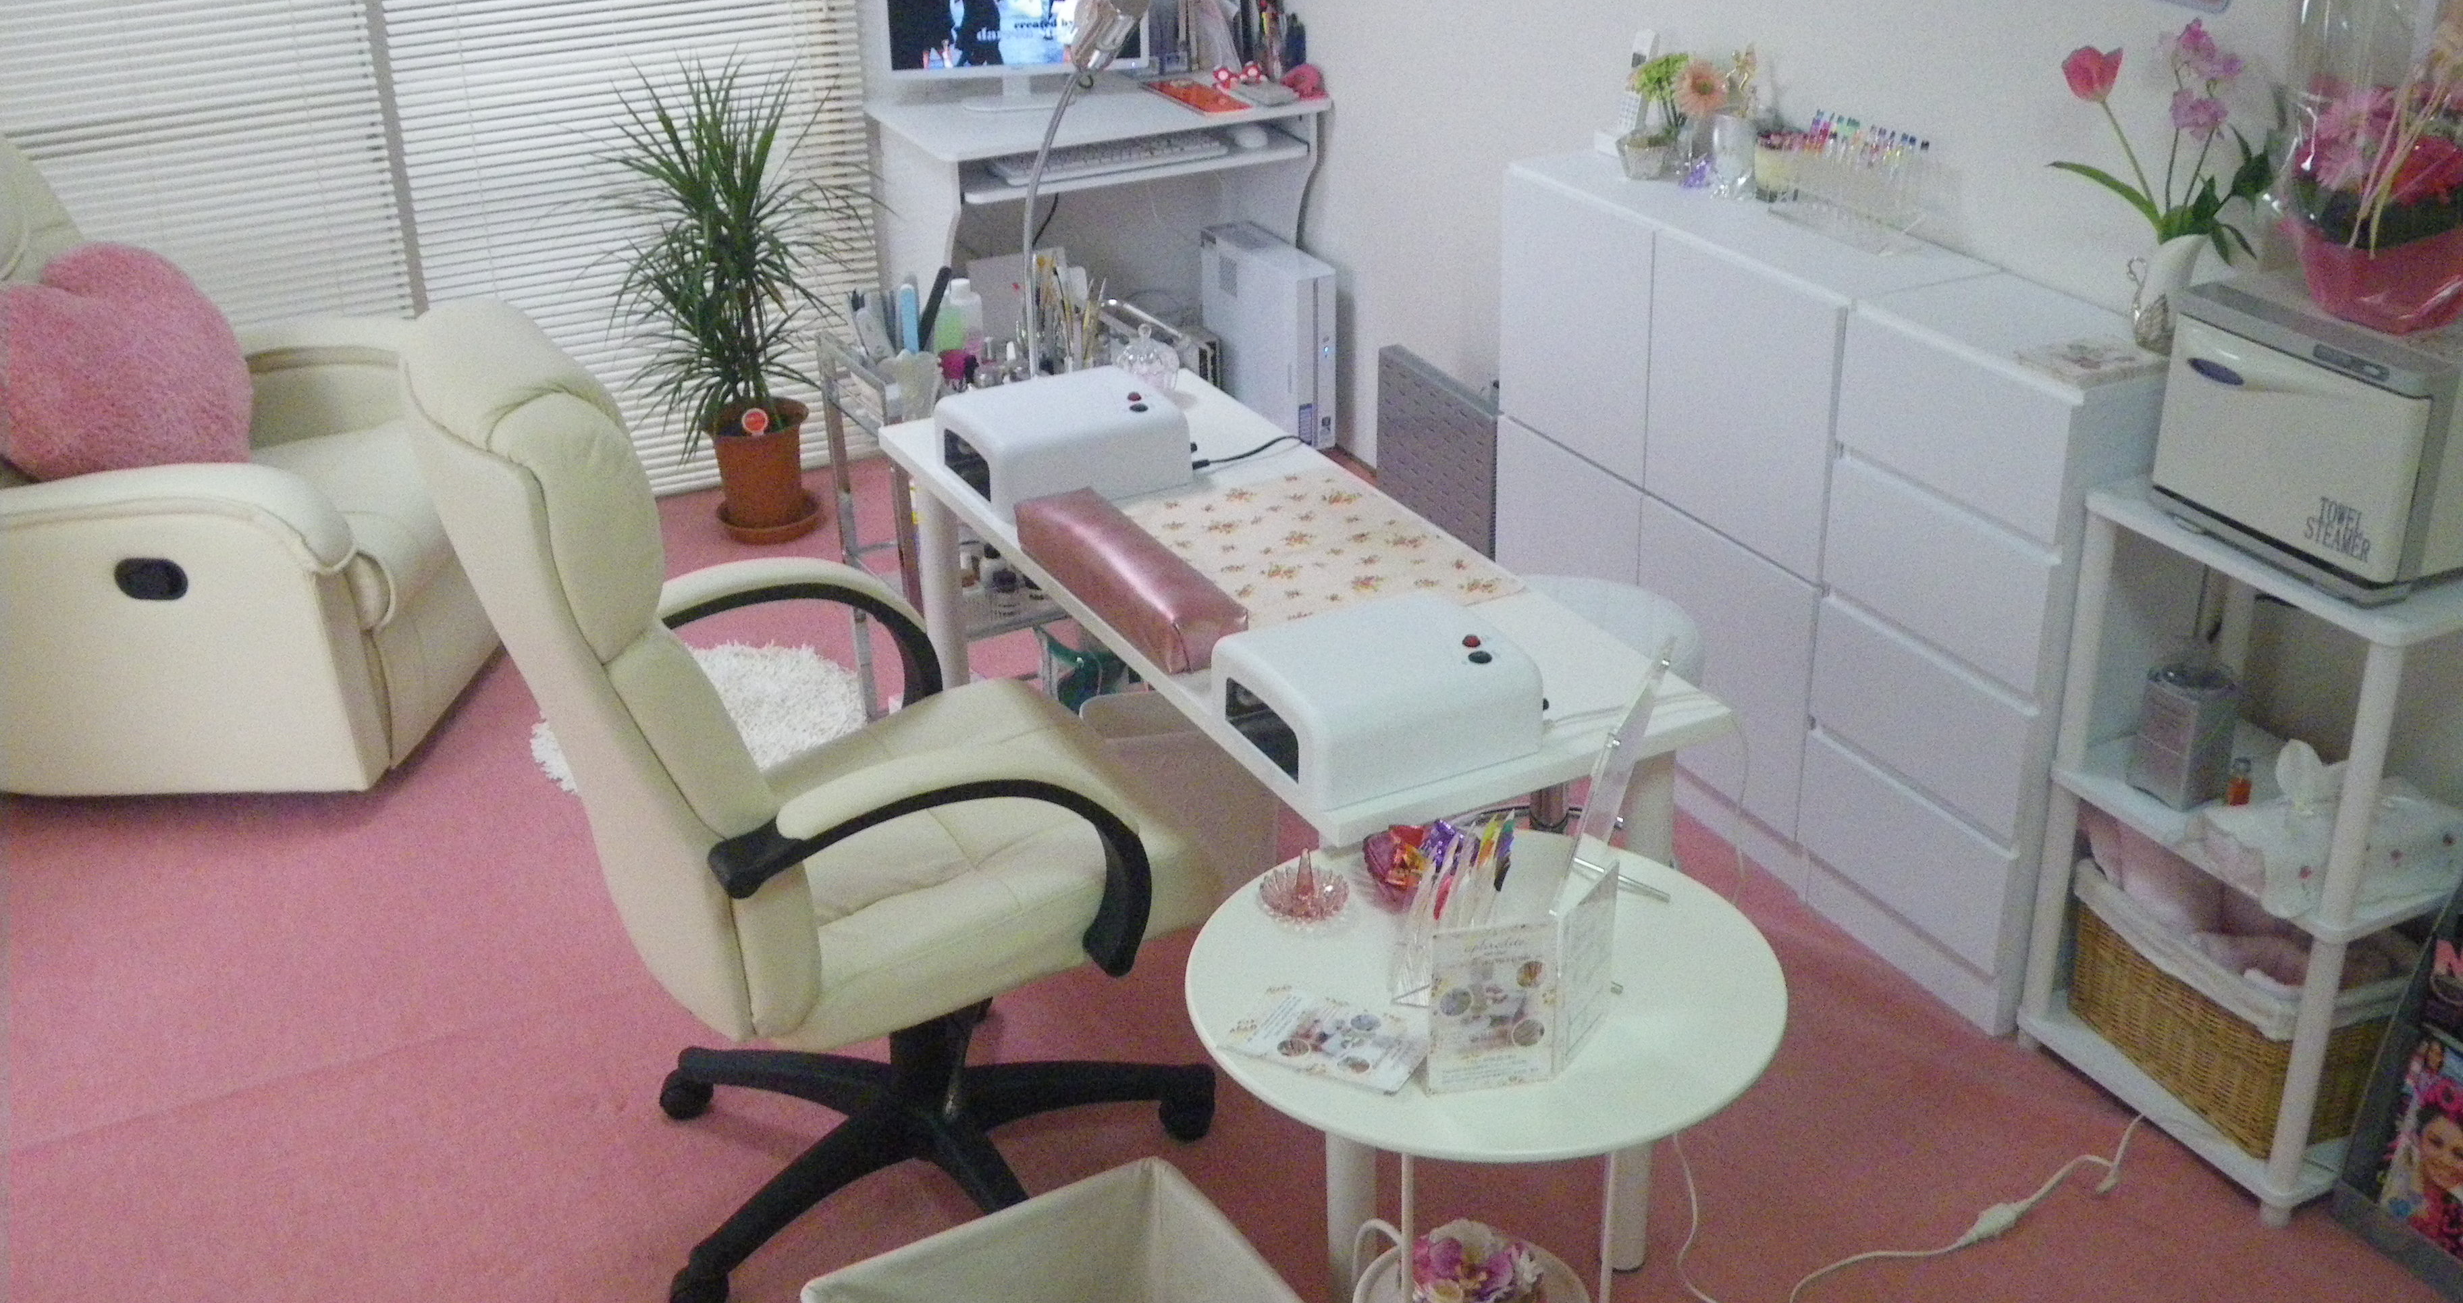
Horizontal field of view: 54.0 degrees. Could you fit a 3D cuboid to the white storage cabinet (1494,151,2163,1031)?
[{"bbox_3d":[0.830,-0.157,3.498,0.270,0.864,1.250,-13,28,-22],"label":"white storage cabinet"}]

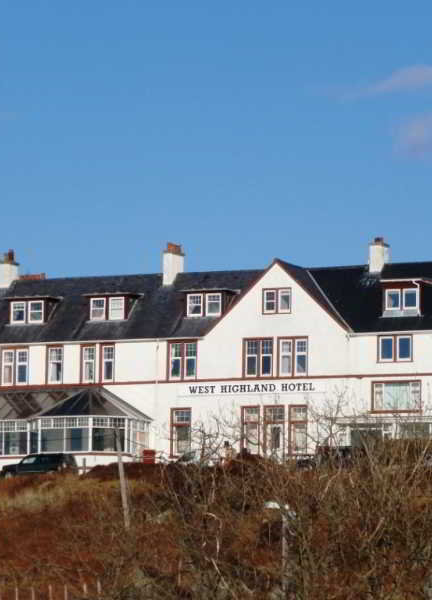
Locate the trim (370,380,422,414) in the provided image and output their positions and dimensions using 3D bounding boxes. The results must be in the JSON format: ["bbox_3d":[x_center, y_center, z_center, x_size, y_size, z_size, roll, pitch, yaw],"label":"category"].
[{"bbox_3d":[9.919,5.310,195.950,2.893,1.809,0.180,-2,-6,22],"label":"trim"}]

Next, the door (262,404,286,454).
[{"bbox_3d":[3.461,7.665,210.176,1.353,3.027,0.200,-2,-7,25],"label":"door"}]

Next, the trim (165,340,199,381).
[{"bbox_3d":[-1.946,3.635,213.161,1.953,2.403,0.200,-2,-7,25],"label":"trim"}]

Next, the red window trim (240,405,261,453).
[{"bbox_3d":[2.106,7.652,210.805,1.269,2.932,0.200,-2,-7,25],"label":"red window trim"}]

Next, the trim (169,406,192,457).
[{"bbox_3d":[-1.939,7.451,200.591,1.335,2.859,0.180,-2,-6,22],"label":"trim"}]

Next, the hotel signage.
[{"bbox_3d":[2.053,5.255,210.948,8.482,0.632,0.100,-2,-7,25],"label":"hotel signage"}]

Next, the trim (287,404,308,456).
[{"bbox_3d":[4.551,7.234,197.953,1.182,2.838,0.180,-2,-6,22],"label":"trim"}]

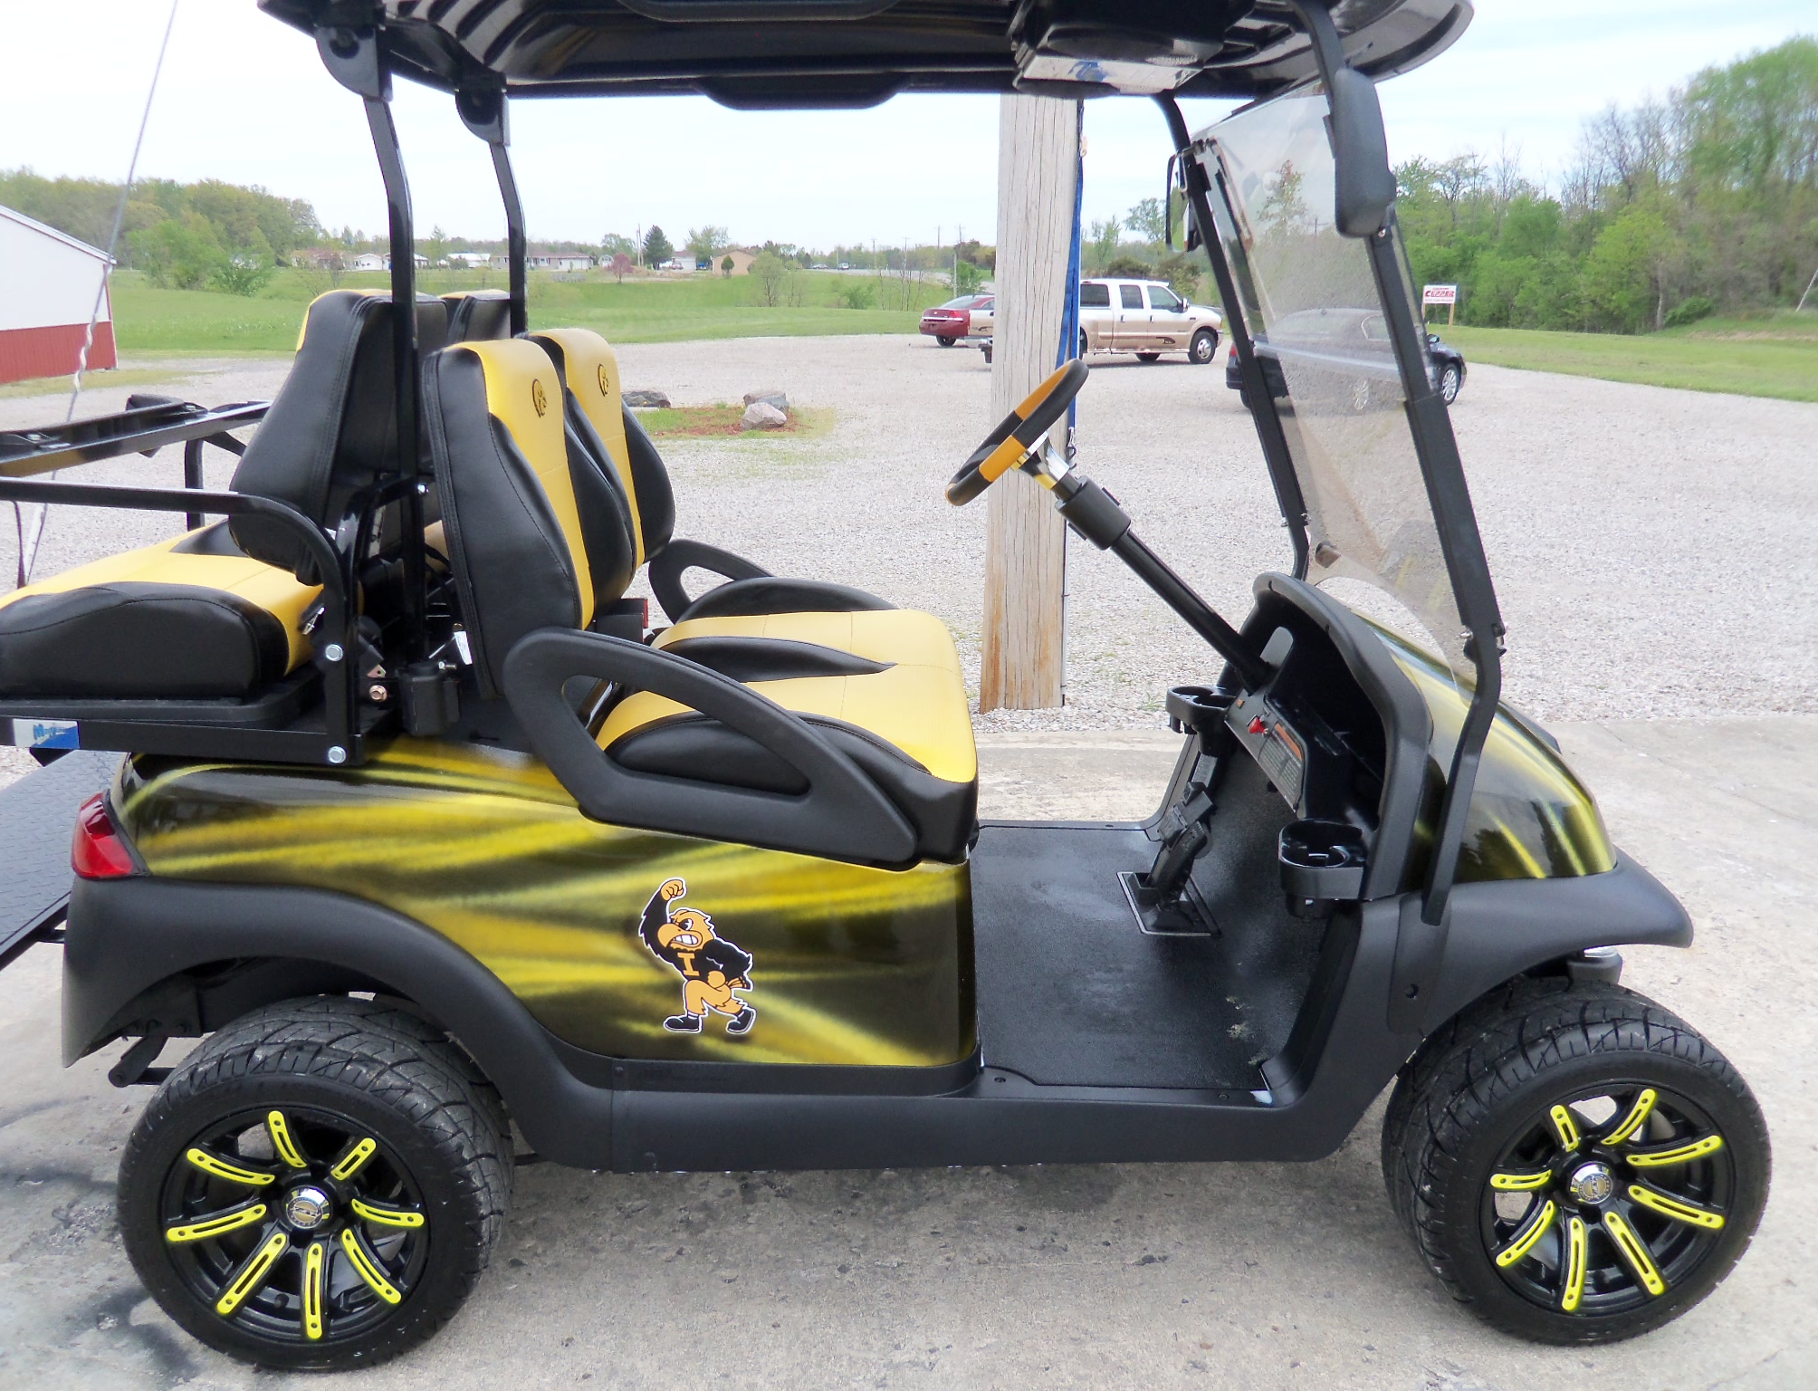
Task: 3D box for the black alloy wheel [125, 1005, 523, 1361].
[{"bbox_3d":[-0.765,0.637,1.967,0.460,0.460,0.220,0,15,0],"label":"black alloy wheel"}]

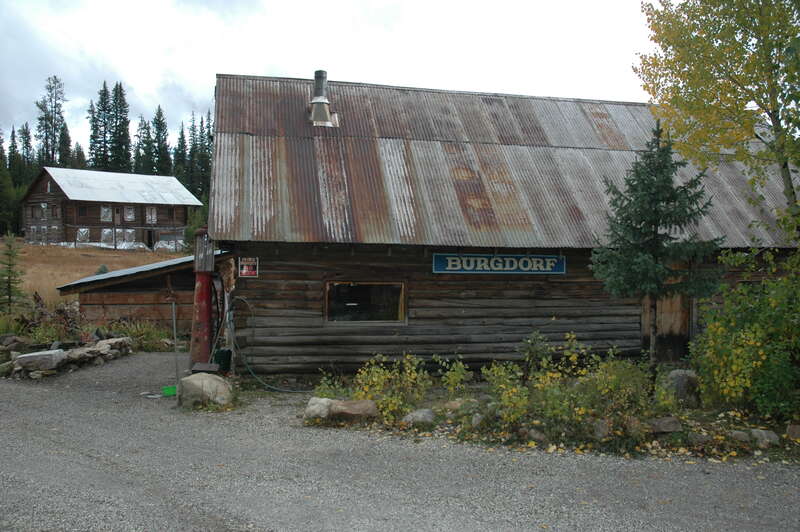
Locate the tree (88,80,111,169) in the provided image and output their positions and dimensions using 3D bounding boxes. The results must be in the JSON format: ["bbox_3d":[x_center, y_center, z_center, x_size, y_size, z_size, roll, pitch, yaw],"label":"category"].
[{"bbox_3d":[-47.619,-17.193,95.000,3.803,23.770,3.700,0,-1,0],"label":"tree"}]

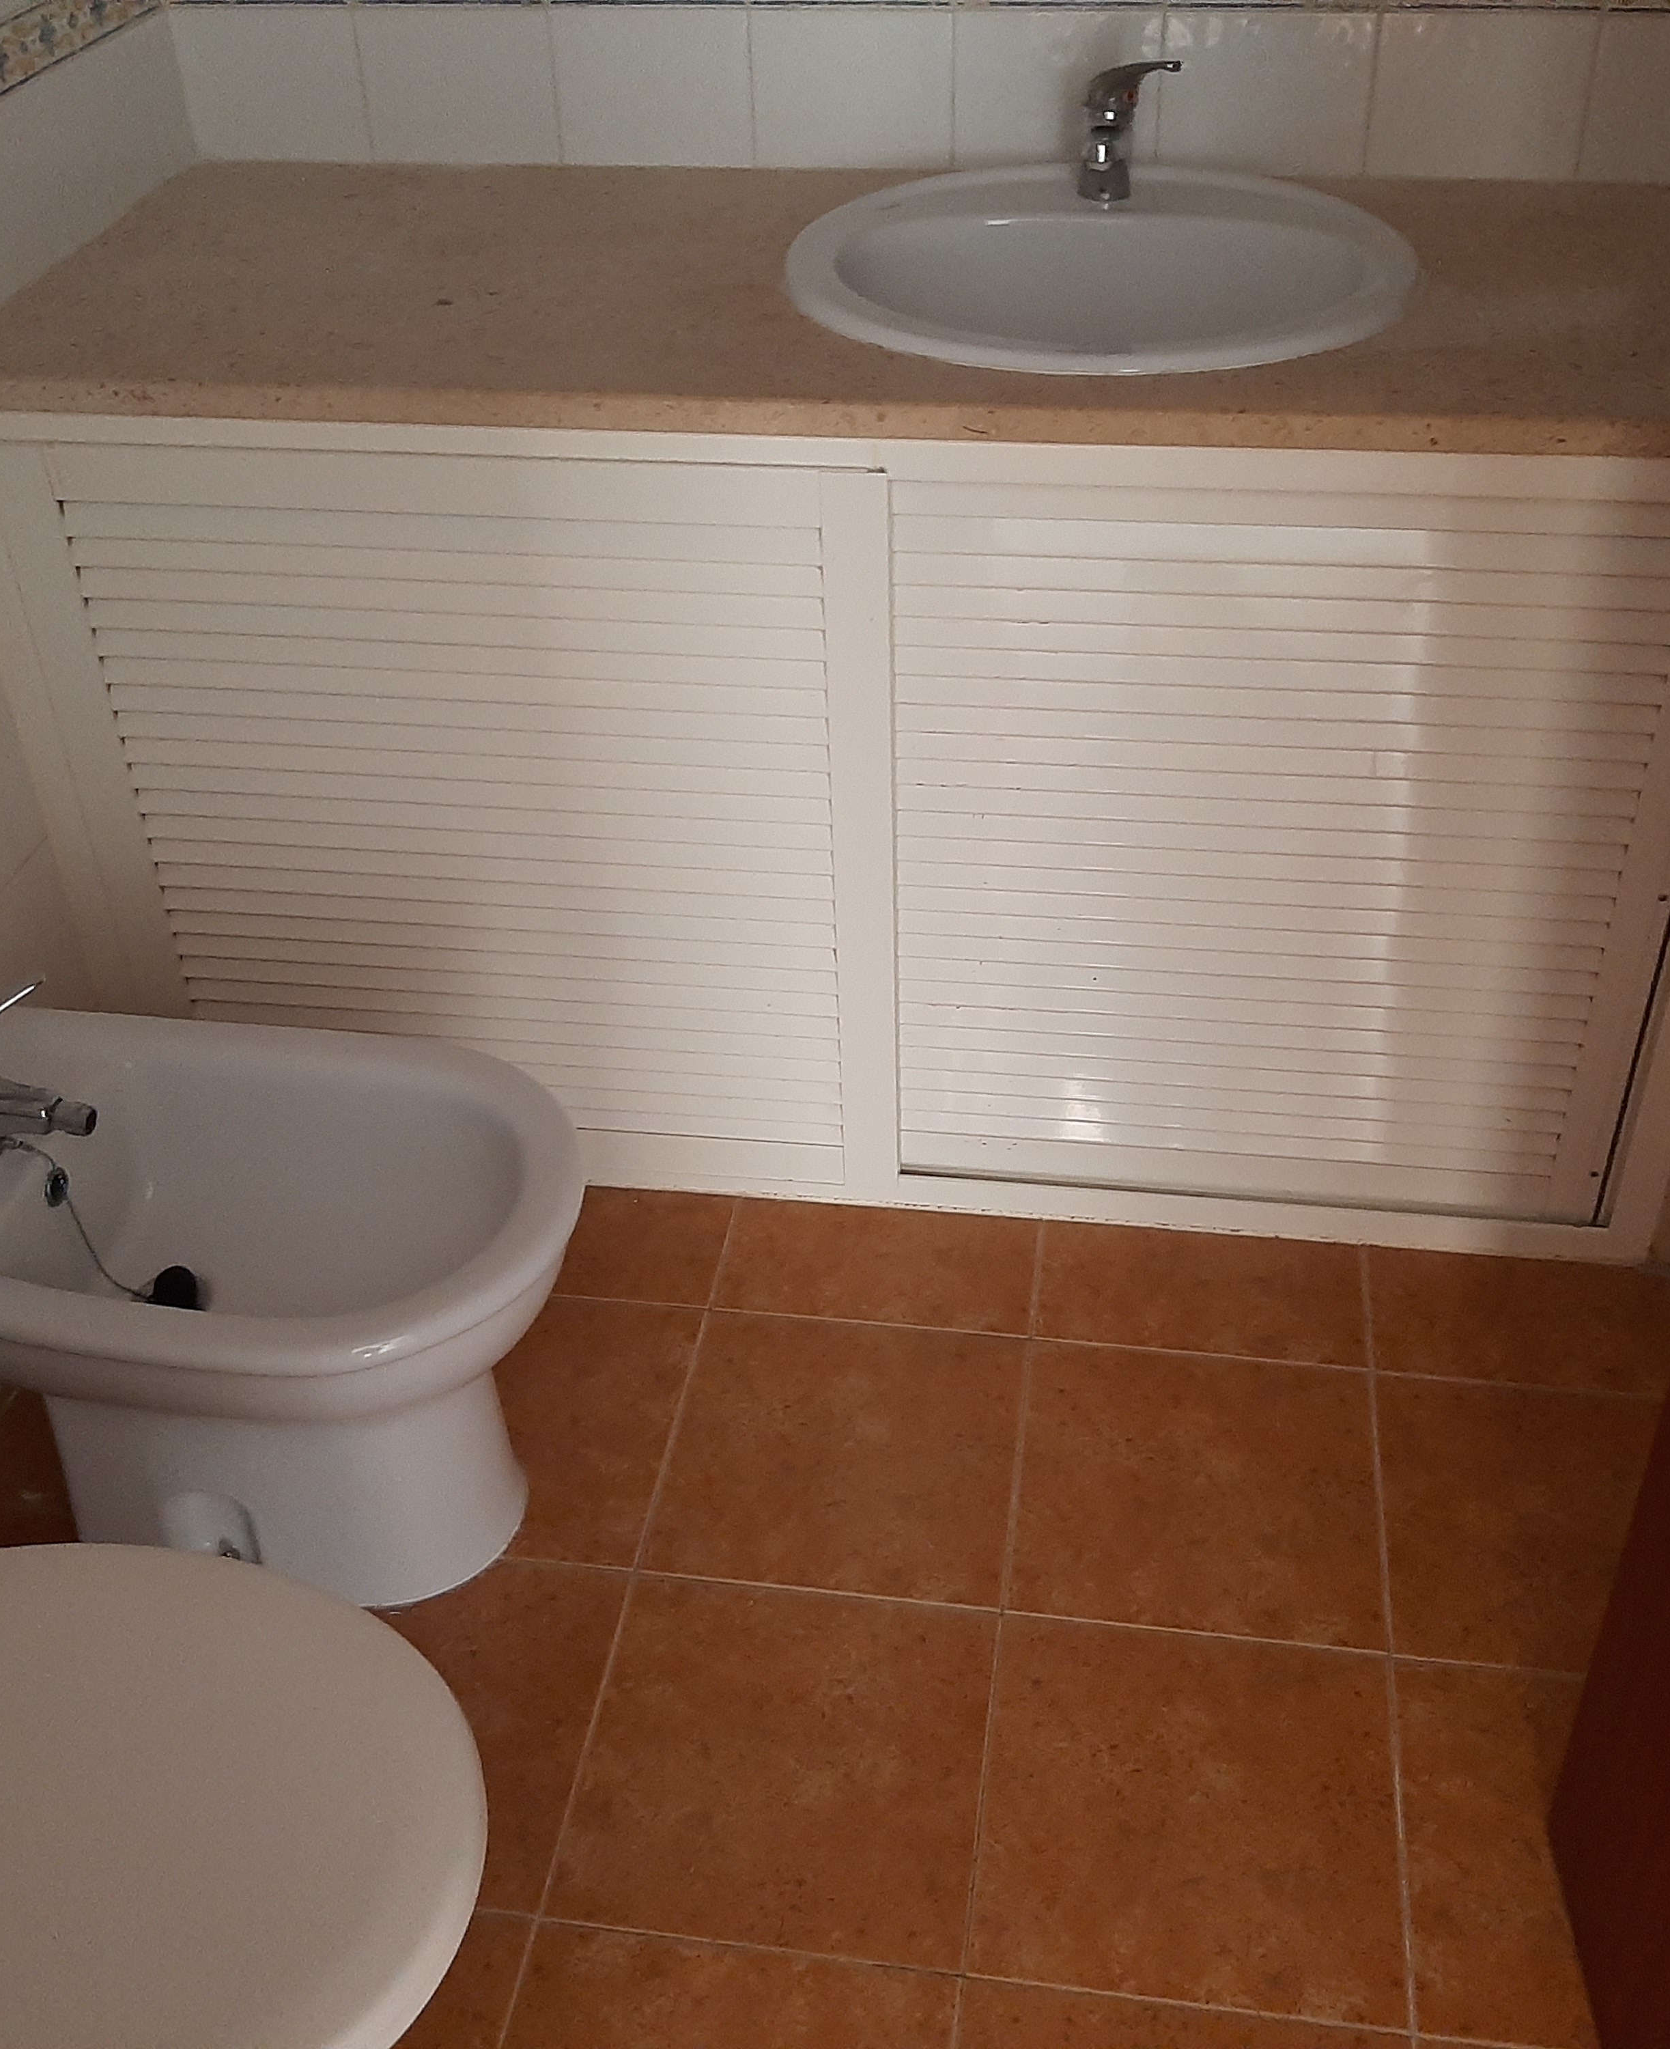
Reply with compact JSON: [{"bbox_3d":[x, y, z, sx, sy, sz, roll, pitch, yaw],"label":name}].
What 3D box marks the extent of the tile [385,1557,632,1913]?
[{"bbox_3d":[-0.352,0.557,1.726,0.314,0.010,0.314,4,38,8],"label":"tile"}]

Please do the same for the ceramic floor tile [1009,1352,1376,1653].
[{"bbox_3d":[0.318,0.407,1.871,0.310,0.010,0.313,4,37,8],"label":"ceramic floor tile"}]

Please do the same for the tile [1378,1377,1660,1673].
[{"bbox_3d":[0.635,0.436,1.848,0.314,0.010,0.314,4,38,8],"label":"tile"}]

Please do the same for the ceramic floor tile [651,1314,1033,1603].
[{"bbox_3d":[0.009,0.386,1.913,0.310,0.010,0.313,4,37,8],"label":"ceramic floor tile"}]

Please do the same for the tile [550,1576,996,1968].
[{"bbox_3d":[-0.039,0.581,1.684,0.314,0.010,0.314,4,38,8],"label":"tile"}]

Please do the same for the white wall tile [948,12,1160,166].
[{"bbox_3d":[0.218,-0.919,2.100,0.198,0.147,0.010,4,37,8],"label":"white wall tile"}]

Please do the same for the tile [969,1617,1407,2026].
[{"bbox_3d":[0.275,0.604,1.642,0.314,0.010,0.314,4,38,8],"label":"tile"}]

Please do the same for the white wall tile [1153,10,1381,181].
[{"bbox_3d":[0.415,-0.895,2.058,0.200,0.172,0.010,4,38,8],"label":"white wall tile"}]

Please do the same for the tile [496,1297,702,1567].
[{"bbox_3d":[-0.301,0.365,1.959,0.312,0.010,0.312,4,38,8],"label":"tile"}]

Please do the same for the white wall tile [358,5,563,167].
[{"bbox_3d":[-0.379,-0.948,2.168,0.200,0.172,0.010,4,38,8],"label":"white wall tile"}]

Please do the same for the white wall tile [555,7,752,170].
[{"bbox_3d":[-0.181,-0.935,2.140,0.200,0.172,0.010,4,38,8],"label":"white wall tile"}]

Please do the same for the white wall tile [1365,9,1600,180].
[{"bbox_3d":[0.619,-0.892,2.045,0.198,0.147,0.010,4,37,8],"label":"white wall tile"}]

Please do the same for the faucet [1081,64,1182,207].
[{"bbox_3d":[0.264,-0.804,1.931,0.088,0.133,0.135,3,38,7],"label":"faucet"}]

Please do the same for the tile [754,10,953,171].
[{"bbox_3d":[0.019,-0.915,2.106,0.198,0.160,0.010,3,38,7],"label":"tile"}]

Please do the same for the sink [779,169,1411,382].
[{"bbox_3d":[0.233,-0.607,1.915,0.550,0.180,0.485,3,38,7],"label":"sink"}]

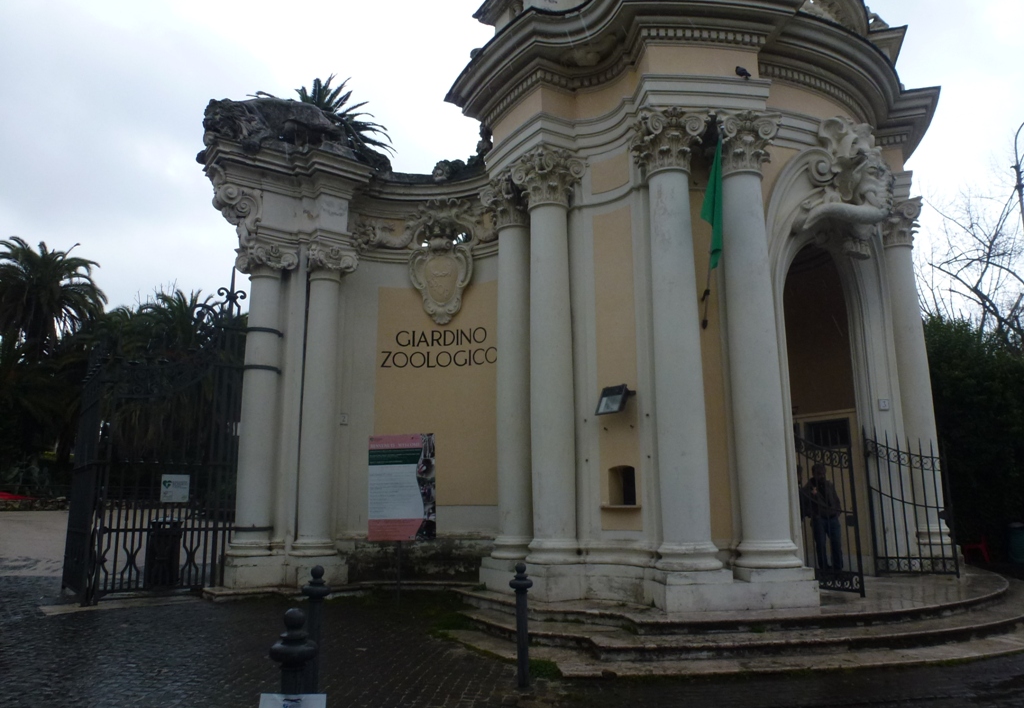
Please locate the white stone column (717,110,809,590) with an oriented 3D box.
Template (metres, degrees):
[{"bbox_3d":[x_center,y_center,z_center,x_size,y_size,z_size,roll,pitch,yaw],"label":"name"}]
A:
[{"bbox_3d":[3.073,-0.289,9.107,0.820,5.930,0.820,1,-11,-6],"label":"white stone column"}]

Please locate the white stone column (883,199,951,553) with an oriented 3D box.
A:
[{"bbox_3d":[6.667,0.206,11.918,0.820,5.880,0.820,8,-14,-39],"label":"white stone column"}]

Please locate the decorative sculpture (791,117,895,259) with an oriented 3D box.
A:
[{"bbox_3d":[4.991,-2.514,10.721,1.500,2.080,0.980,8,-14,-40],"label":"decorative sculpture"}]

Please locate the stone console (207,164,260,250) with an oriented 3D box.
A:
[{"bbox_3d":[-4.384,-2.354,11.256,0.720,1.300,0.520,7,-13,-35],"label":"stone console"}]

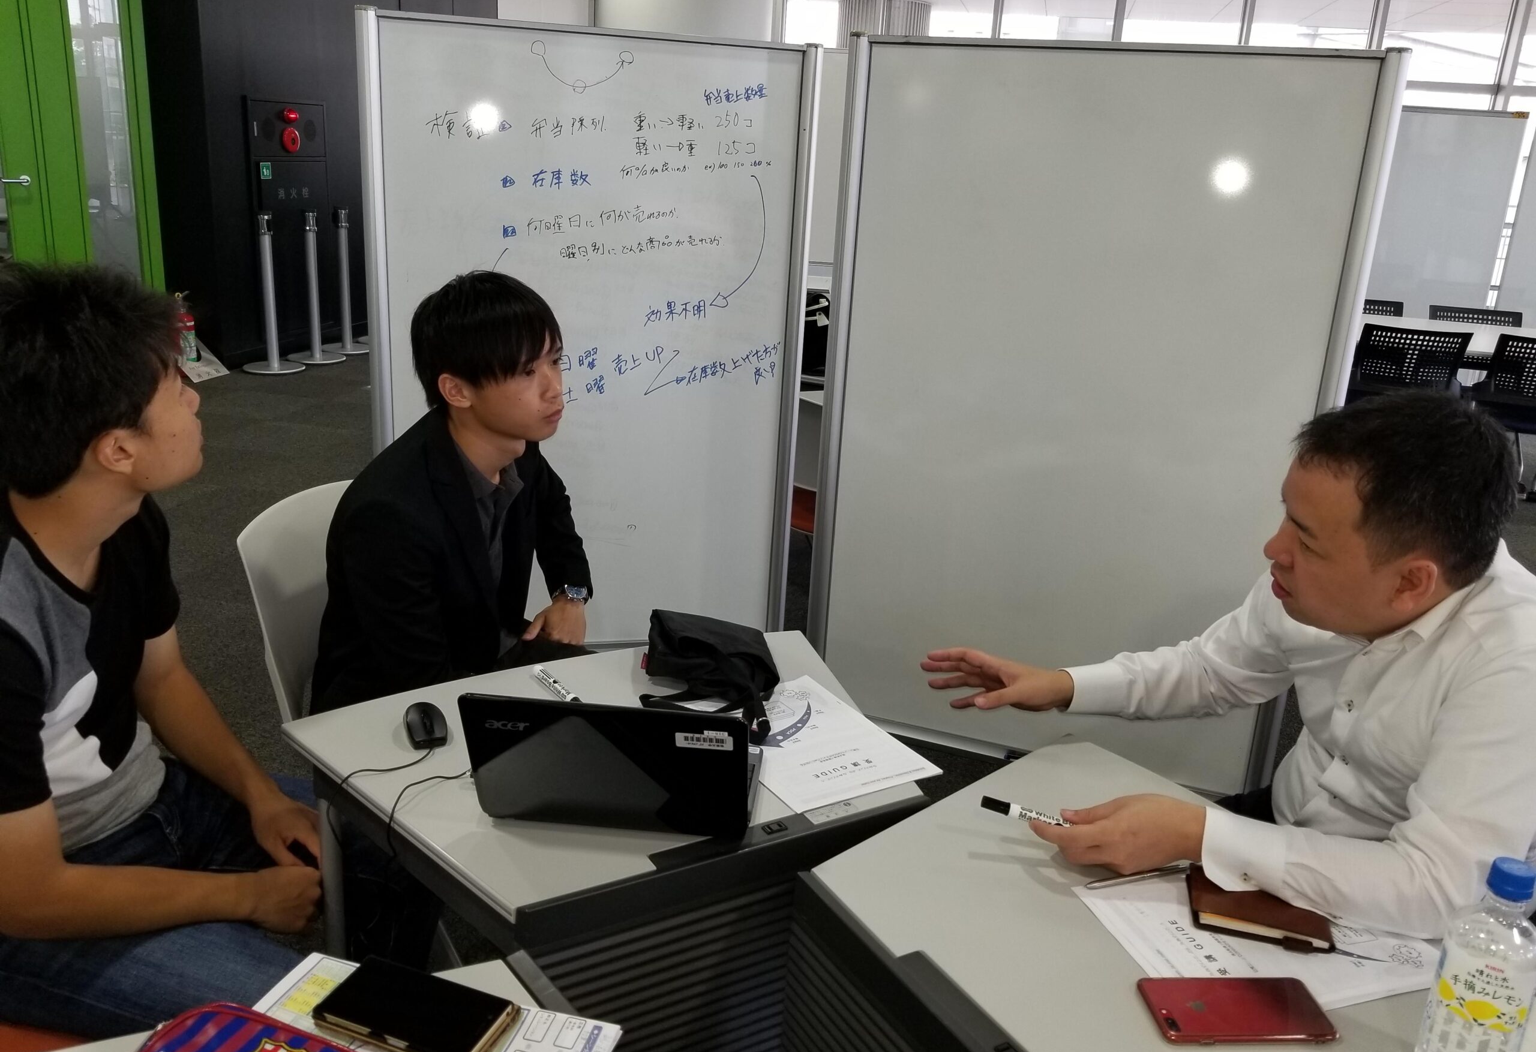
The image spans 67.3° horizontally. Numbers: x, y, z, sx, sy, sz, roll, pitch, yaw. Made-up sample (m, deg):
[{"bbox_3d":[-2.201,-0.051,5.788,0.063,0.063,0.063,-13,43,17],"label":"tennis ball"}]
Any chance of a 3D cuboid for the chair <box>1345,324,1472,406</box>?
[{"bbox_3d":[3.298,-0.617,6.108,0.540,0.860,0.550,9,18,16],"label":"chair"}]

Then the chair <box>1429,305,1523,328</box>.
[{"bbox_3d":[4.133,-0.777,6.808,0.540,0.860,0.550,9,18,16],"label":"chair"}]

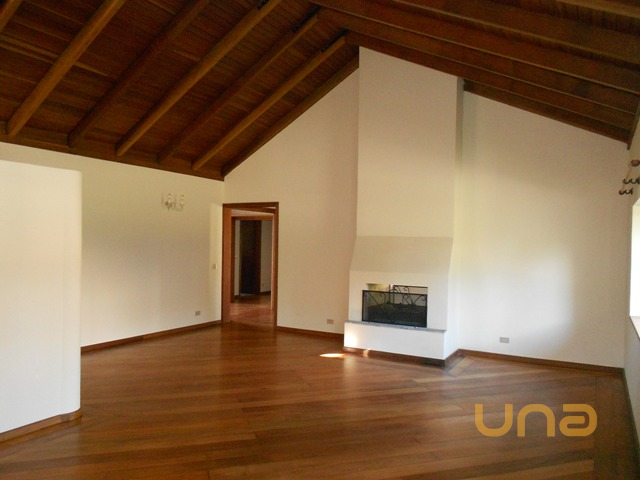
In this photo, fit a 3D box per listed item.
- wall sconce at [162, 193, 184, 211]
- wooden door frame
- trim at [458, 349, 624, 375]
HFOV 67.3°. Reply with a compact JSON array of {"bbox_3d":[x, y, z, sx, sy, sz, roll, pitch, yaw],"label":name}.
[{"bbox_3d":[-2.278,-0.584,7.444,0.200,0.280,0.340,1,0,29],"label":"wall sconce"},{"bbox_3d":[-1.198,0.447,8.391,1.200,2.175,0.160,1,0,29],"label":"wooden door frame"},{"bbox_3d":[2.740,1.546,6.132,1.940,0.090,0.025,1,0,29],"label":"trim"}]

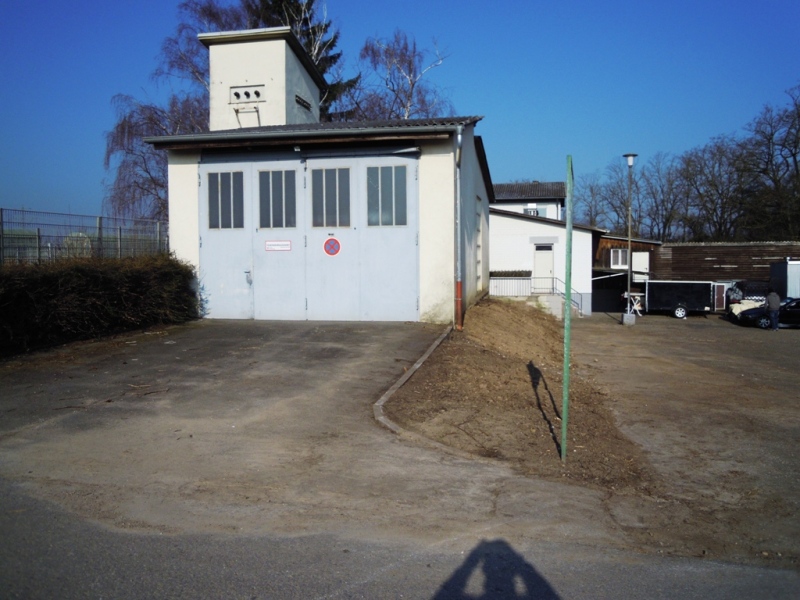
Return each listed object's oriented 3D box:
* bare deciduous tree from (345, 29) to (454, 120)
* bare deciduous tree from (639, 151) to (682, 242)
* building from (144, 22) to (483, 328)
[{"bbox_3d":[-0.008,-6.926,32.729,5.497,13.183,5.497,0,2,0],"label":"bare deciduous tree"},{"bbox_3d":[22.448,-6.393,55.777,3.562,12.190,3.562,0,2,0],"label":"bare deciduous tree"},{"bbox_3d":[-1.018,-3.442,20.673,7.430,7.320,12.900,0,3,11],"label":"building"}]

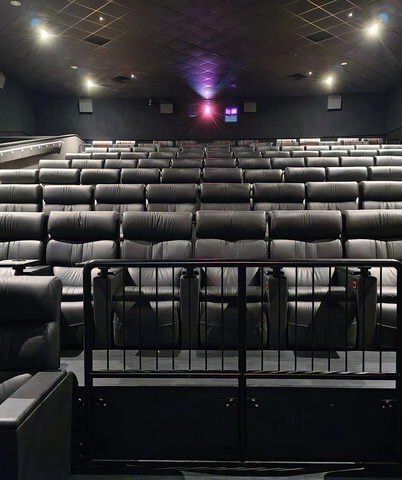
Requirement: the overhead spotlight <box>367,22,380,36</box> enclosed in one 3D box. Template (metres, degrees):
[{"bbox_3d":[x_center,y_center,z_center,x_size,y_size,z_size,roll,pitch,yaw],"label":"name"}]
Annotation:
[{"bbox_3d":[4.348,-5.306,10.717,0.220,0.250,0.220,0,4,2],"label":"overhead spotlight"}]

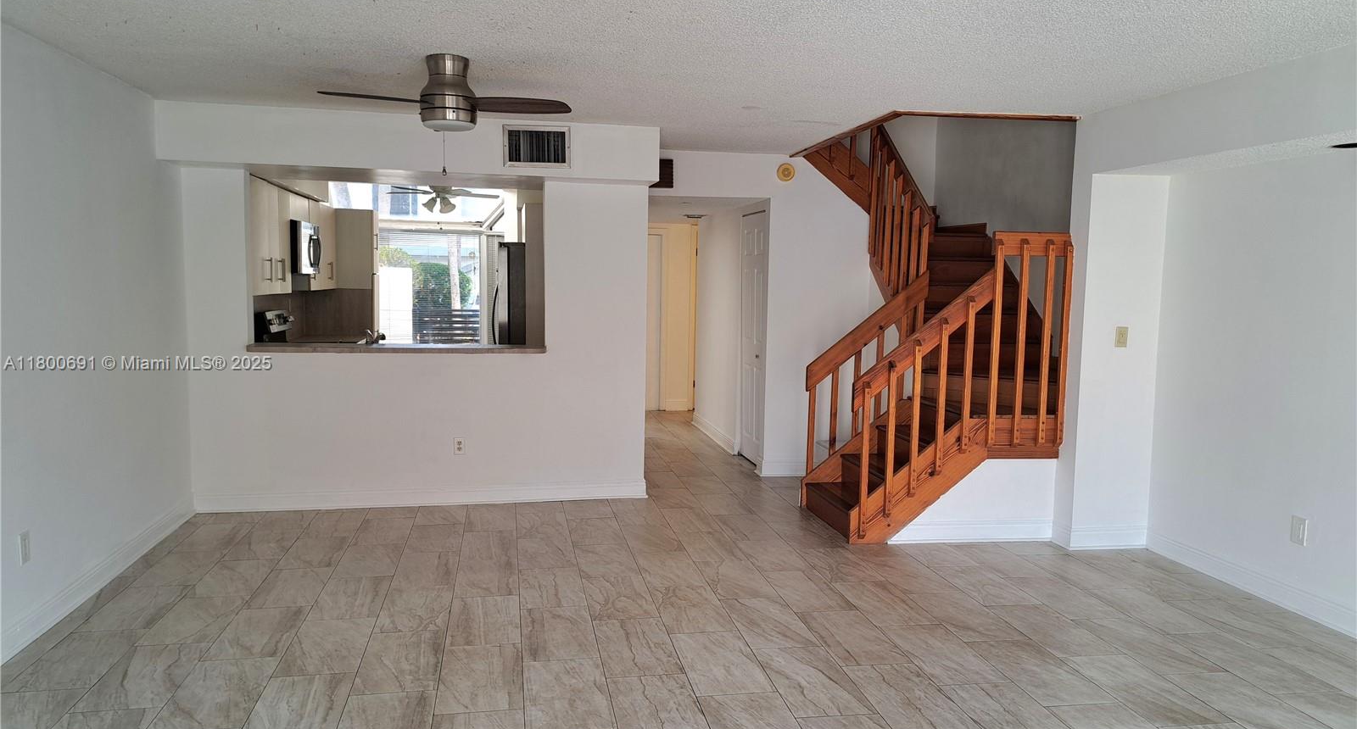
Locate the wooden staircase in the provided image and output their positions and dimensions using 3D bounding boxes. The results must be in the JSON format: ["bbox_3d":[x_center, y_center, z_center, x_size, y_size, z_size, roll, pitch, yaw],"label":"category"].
[{"bbox_3d":[1.464,-0.320,6.244,1.270,2.500,1.900,0,5,-10],"label":"wooden staircase"}]

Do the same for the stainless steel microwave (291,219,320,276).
[{"bbox_3d":[-3.074,-0.909,7.369,0.410,0.410,0.760,0,5,-10],"label":"stainless steel microwave"}]

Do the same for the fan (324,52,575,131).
[{"bbox_3d":[-0.996,-1.177,4.115,1.060,0.290,1.020,0,5,-10],"label":"fan"}]

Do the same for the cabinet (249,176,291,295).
[{"bbox_3d":[-2.948,-0.864,6.462,0.330,0.770,1.060,0,5,-10],"label":"cabinet"}]

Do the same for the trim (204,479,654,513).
[{"bbox_3d":[-1.605,0.859,6.149,2.860,0.128,0.020,0,5,-12],"label":"trim"}]

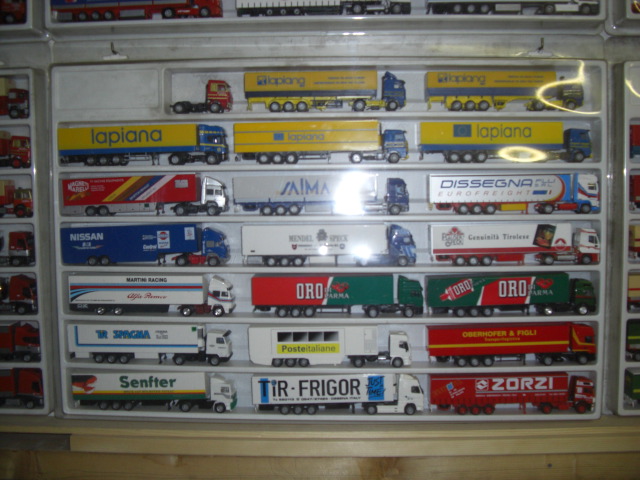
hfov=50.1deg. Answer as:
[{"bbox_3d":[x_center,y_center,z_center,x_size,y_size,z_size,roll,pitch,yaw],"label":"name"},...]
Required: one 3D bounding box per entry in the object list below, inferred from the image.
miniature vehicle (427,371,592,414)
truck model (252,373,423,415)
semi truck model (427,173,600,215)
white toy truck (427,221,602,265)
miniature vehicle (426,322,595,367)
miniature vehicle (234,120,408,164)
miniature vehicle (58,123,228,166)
[{"bbox_3d":[0.215,0.171,0.771,0.175,0.045,0.031,0,3,2],"label":"miniature vehicle"},{"bbox_3d":[0.020,0.172,0.777,0.191,0.046,0.031,0,3,2],"label":"truck model"},{"bbox_3d":[0.215,-0.051,0.765,0.181,0.044,0.031,0,3,1],"label":"semi truck model"},{"bbox_3d":[0.214,0.004,0.761,0.181,0.045,0.031,0,3,2],"label":"white toy truck"},{"bbox_3d":[0.213,0.116,0.768,0.181,0.044,0.031,0,3,2],"label":"miniature vehicle"},{"bbox_3d":[0.002,-0.109,0.765,0.192,0.045,0.031,0,3,1],"label":"miniature vehicle"},{"bbox_3d":[-0.196,-0.107,0.769,0.185,0.044,0.031,0,3,1],"label":"miniature vehicle"}]

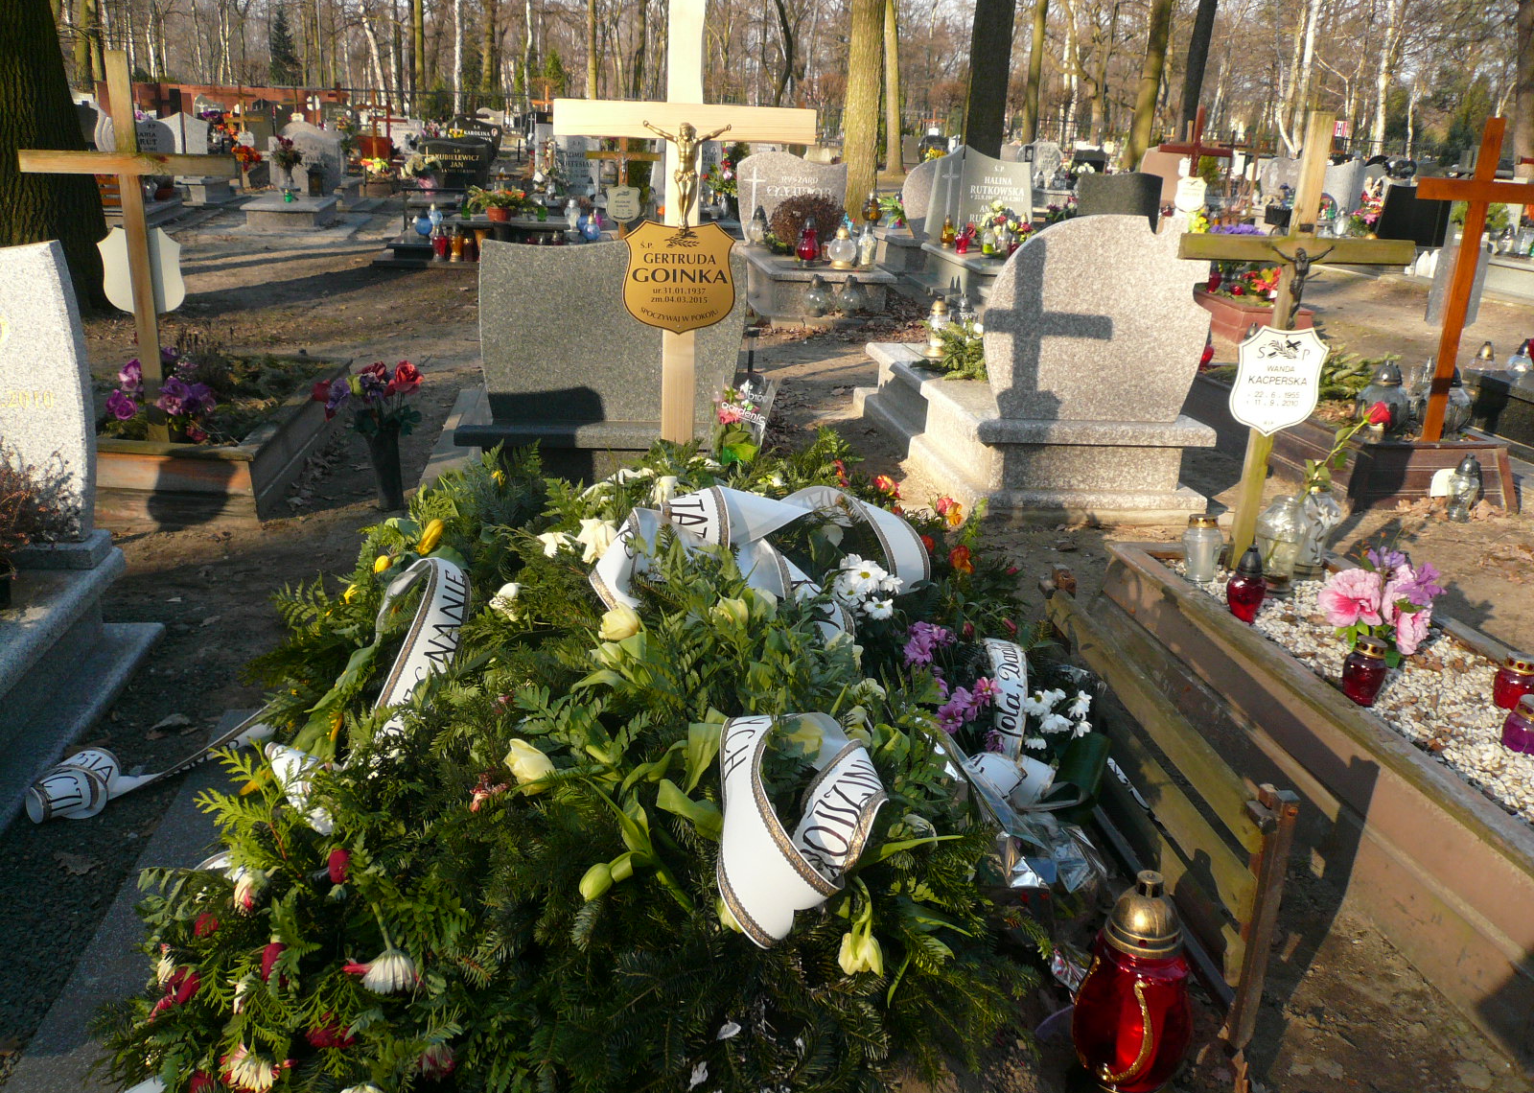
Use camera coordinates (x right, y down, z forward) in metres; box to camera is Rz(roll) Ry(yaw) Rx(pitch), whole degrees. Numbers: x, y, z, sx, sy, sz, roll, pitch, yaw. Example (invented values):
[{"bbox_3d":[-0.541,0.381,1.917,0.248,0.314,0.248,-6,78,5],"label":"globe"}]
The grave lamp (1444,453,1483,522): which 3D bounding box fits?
[{"bbox_3d":[3.098,-0.262,5.500,0.125,0.305,0.125,0,19,-8],"label":"grave lamp"}]

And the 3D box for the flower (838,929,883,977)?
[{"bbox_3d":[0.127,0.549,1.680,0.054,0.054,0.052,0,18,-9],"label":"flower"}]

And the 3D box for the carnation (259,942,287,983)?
[{"bbox_3d":[-0.707,0.596,1.780,0.042,0.050,0.045,0,18,-9],"label":"carnation"}]

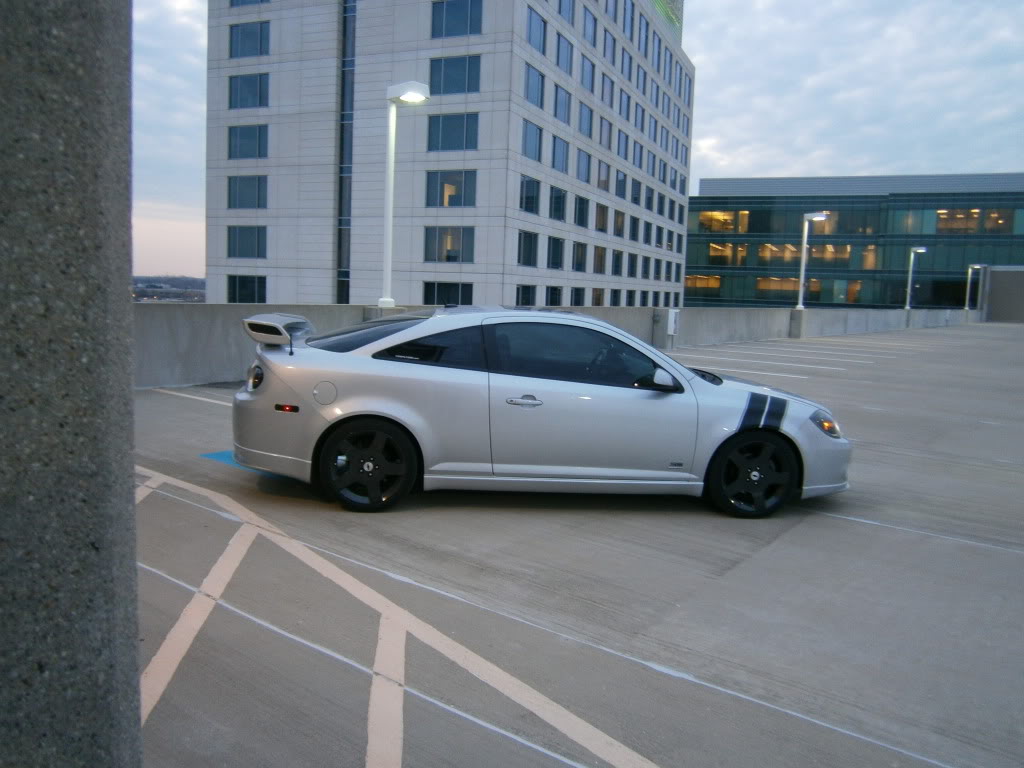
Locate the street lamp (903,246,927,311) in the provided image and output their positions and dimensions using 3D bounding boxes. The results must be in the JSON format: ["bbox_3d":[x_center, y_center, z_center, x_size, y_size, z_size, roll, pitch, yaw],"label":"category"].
[{"bbox_3d":[22.547,-5.870,42.870,0.784,3.534,0.470,8,9,38],"label":"street lamp"}]

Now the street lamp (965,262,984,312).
[{"bbox_3d":[35.302,-7.372,58.824,0.784,3.534,0.470,8,9,38],"label":"street lamp"}]

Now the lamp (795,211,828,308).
[{"bbox_3d":[11.135,-4.526,28.598,0.784,3.534,0.470,8,9,38],"label":"lamp"}]

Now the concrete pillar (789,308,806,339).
[{"bbox_3d":[10.839,-2.261,29.047,0.470,1.092,0.549,8,9,38],"label":"concrete pillar"}]

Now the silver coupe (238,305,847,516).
[{"bbox_3d":[0.295,0.097,5.940,4.580,1.400,1.730,2,7,-4],"label":"silver coupe"}]

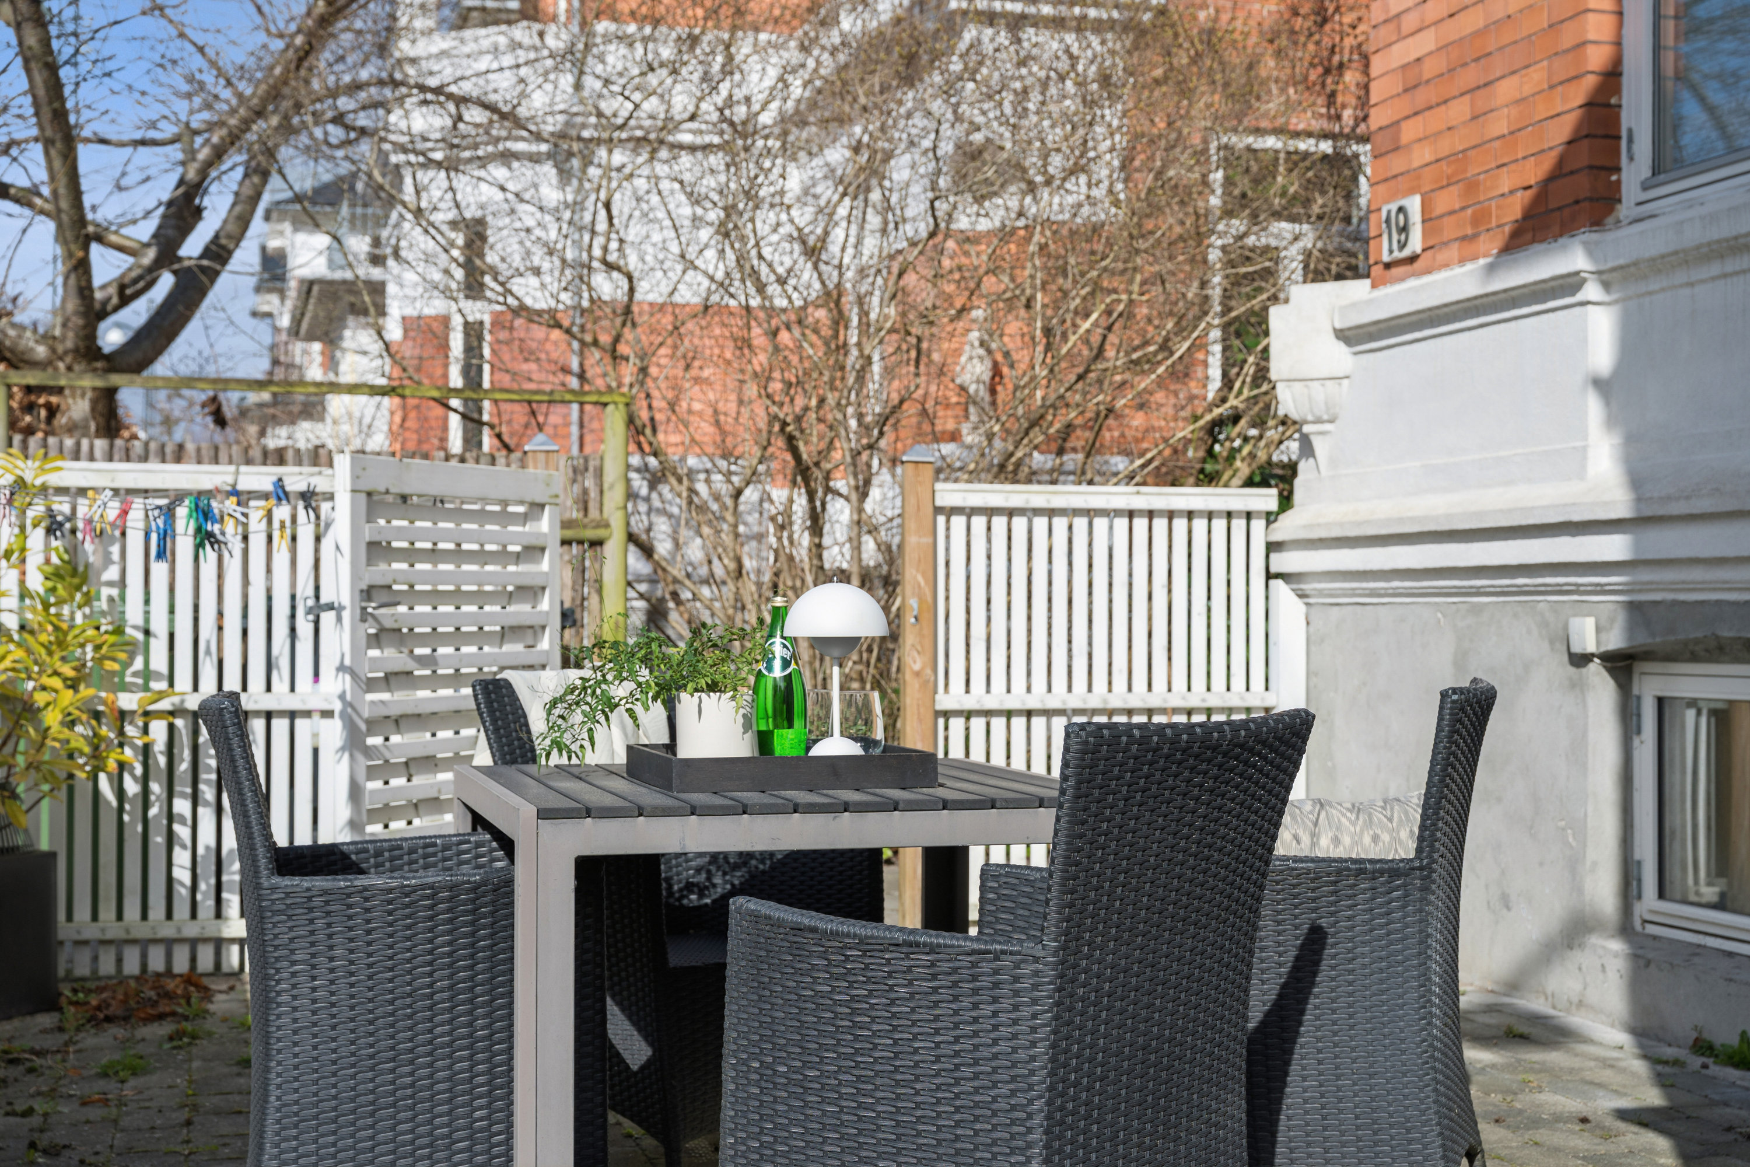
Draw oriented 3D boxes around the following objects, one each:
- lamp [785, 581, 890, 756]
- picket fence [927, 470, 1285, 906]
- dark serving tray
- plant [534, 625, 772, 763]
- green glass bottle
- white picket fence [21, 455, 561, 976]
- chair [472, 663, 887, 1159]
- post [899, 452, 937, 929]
[{"bbox_3d":[-0.058,0.142,3.550,0.160,0.298,0.160,0,-1,0],"label":"lamp"},{"bbox_3d":[0.694,0.368,6.880,1.090,1.340,0.060,0,-1,-15],"label":"picket fence"},{"bbox_3d":[-0.148,0.276,3.563,0.400,0.050,0.345,0,-1,-15],"label":"dark serving tray"},{"bbox_3d":[-0.335,0.170,3.500,0.345,0.240,0.250,0,-1,0],"label":"plant"},{"bbox_3d":[-0.145,0.155,3.580,0.084,0.276,0.084,0,-1,0],"label":"green glass bottle"},{"bbox_3d":[-1.450,0.345,5.930,1.450,1.360,0.820,0,-1,-15],"label":"white picket fence"},{"bbox_3d":[-0.401,0.612,4.530,0.620,0.860,0.570,0,-1,44],"label":"chair"},{"bbox_3d":[0.120,0.335,6.760,0.083,1.470,0.083,0,-1,-15],"label":"post"}]

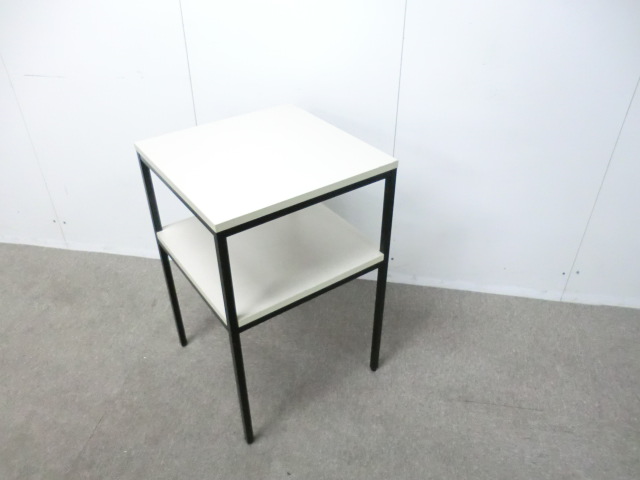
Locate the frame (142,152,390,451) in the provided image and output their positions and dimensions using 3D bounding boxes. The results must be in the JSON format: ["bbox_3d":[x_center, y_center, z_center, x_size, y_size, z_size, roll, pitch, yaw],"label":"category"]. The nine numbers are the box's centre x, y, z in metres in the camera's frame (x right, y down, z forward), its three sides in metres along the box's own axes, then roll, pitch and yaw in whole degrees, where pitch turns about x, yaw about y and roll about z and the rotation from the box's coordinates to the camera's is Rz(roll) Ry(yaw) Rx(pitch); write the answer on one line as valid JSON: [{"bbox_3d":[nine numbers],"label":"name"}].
[{"bbox_3d":[-0.132,0.085,1.338,0.435,0.655,0.426,-22,40,-28],"label":"frame"}]

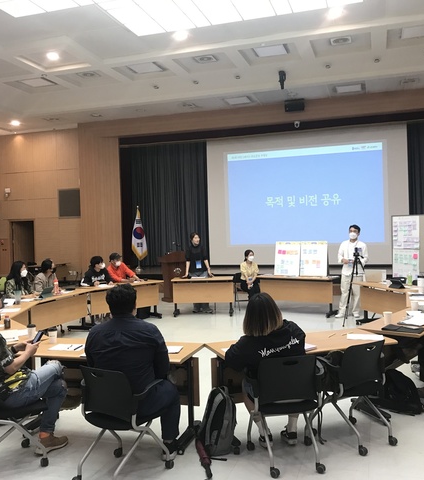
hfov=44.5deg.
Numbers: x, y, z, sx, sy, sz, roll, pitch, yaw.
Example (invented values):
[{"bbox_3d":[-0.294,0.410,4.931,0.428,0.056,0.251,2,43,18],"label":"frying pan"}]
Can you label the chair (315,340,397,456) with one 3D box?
[{"bbox_3d":[1.128,1.191,4.108,0.520,0.790,0.570,-2,1,-29],"label":"chair"}]

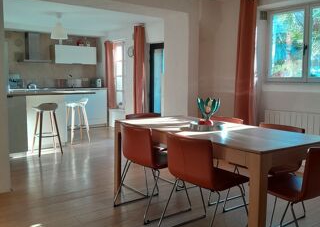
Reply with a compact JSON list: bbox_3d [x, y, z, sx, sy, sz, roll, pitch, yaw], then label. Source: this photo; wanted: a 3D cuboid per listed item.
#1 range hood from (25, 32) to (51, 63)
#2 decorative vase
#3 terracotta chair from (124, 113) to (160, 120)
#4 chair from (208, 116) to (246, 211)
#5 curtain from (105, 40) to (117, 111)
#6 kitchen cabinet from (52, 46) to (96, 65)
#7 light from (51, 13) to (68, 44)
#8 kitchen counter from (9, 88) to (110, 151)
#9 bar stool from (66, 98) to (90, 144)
[{"bbox_3d":[-2.889,-1.555,7.501,0.600,0.680,0.480,-3,7,-30],"label":"range hood"},{"bbox_3d":[0.418,-0.021,2.777,0.200,0.235,0.200,0,6,0],"label":"decorative vase"},{"bbox_3d":[-0.086,0.417,3.530,0.490,0.770,0.500,-4,7,-36],"label":"terracotta chair"},{"bbox_3d":[0.516,0.445,3.287,0.500,0.770,0.490,-4,7,-36],"label":"chair"},{"bbox_3d":[-1.175,-0.921,7.628,0.130,1.570,0.450,-3,7,-30],"label":"curtain"},{"bbox_3d":[-2.135,-1.445,8.028,1.000,0.430,0.380,-3,7,-30],"label":"kitchen cabinet"},{"bbox_3d":[-1.749,-1.519,5.600,0.290,0.460,0.290,-3,7,-30],"label":"light"},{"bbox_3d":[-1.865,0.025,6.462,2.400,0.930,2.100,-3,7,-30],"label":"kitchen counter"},{"bbox_3d":[-1.531,0.140,5.948,0.430,0.810,0.430,-3,7,-30],"label":"bar stool"}]

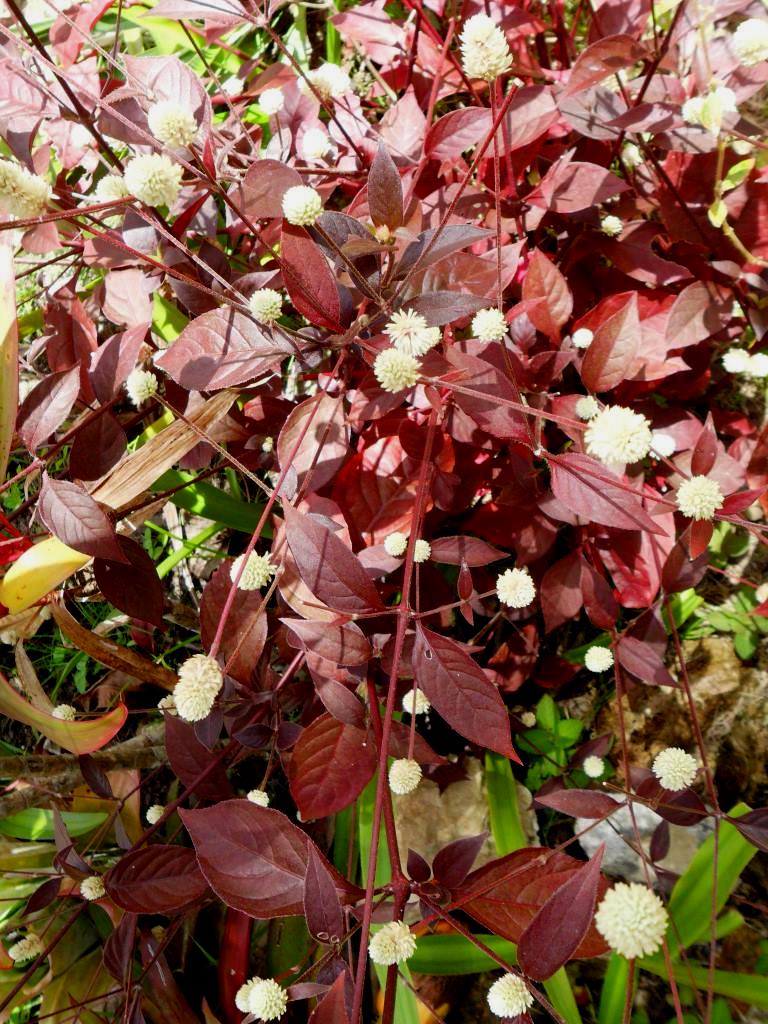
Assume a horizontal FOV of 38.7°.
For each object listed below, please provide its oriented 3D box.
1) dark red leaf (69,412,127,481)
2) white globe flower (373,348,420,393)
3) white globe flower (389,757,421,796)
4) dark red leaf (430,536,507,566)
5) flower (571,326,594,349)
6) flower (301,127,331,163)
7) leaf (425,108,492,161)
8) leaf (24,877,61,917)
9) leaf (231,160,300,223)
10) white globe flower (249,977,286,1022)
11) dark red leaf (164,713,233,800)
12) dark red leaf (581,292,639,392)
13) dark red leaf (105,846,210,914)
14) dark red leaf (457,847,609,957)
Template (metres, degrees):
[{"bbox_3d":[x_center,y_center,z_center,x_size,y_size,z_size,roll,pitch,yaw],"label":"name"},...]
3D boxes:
[{"bbox_3d":[-0.157,-0.036,0.600,0.031,0.044,0.010,24,18,4],"label":"dark red leaf"},{"bbox_3d":[0.006,-0.058,0.450,0.018,0.018,0.018,0,42,0],"label":"white globe flower"},{"bbox_3d":[0.010,0.128,0.530,0.016,0.017,0.016,0,51,0],"label":"white globe flower"},{"bbox_3d":[0.041,0.020,0.560,0.044,0.007,0.019,5,51,-6],"label":"dark red leaf"},{"bbox_3d":[0.120,-0.105,0.660,0.013,0.013,0.013,0,43,0],"label":"flower"},{"bbox_3d":[-0.038,-0.205,0.610,0.017,0.019,0.017,0,37,0],"label":"flower"},{"bbox_3d":[0.048,-0.241,0.700,0.050,0.007,0.029,-33,61,3],"label":"leaf"},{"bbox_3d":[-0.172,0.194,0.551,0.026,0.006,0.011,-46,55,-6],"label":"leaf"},{"bbox_3d":[-0.062,-0.171,0.580,0.038,0.033,0.011,-7,15,-4],"label":"leaf"},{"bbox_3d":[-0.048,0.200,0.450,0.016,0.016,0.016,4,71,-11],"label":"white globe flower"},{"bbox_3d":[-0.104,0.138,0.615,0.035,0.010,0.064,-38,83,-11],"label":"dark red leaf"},{"bbox_3d":[0.116,-0.087,0.560,0.027,0.008,0.058,20,70,14],"label":"dark red leaf"},{"bbox_3d":[-0.118,0.197,0.583,0.067,0.012,0.036,-7,63,13],"label":"dark red leaf"},{"bbox_3d":[0.073,0.189,0.530,0.081,0.014,0.049,14,66,-6],"label":"dark red leaf"}]

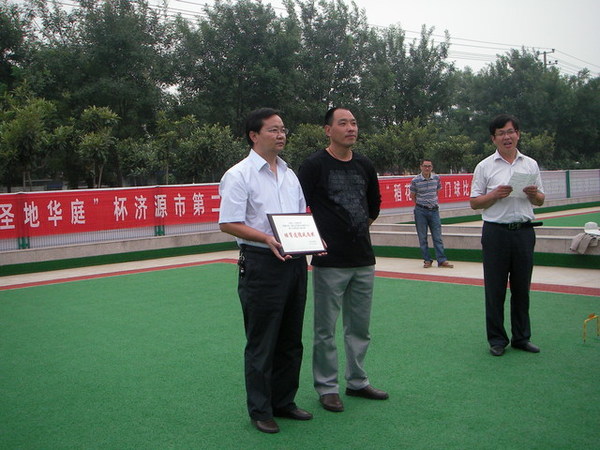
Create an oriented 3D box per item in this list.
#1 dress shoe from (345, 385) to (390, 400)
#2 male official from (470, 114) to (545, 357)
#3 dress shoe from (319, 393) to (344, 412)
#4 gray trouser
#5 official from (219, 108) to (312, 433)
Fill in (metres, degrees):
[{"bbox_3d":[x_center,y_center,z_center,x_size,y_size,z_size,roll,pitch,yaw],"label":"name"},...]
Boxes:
[{"bbox_3d":[0.411,1.009,4.075,0.285,0.110,0.105,-1,3,28],"label":"dress shoe"},{"bbox_3d":[1.584,0.073,5.076,0.550,1.770,0.420,-3,3,-3],"label":"male official"},{"bbox_3d":[0.167,1.024,3.941,0.105,0.110,0.285,-4,3,-24],"label":"dress shoe"},{"bbox_3d":[0.259,0.567,3.992,0.410,0.910,0.310,-4,3,-29],"label":"gray trouser"},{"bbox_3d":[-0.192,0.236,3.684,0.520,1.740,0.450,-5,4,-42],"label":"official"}]

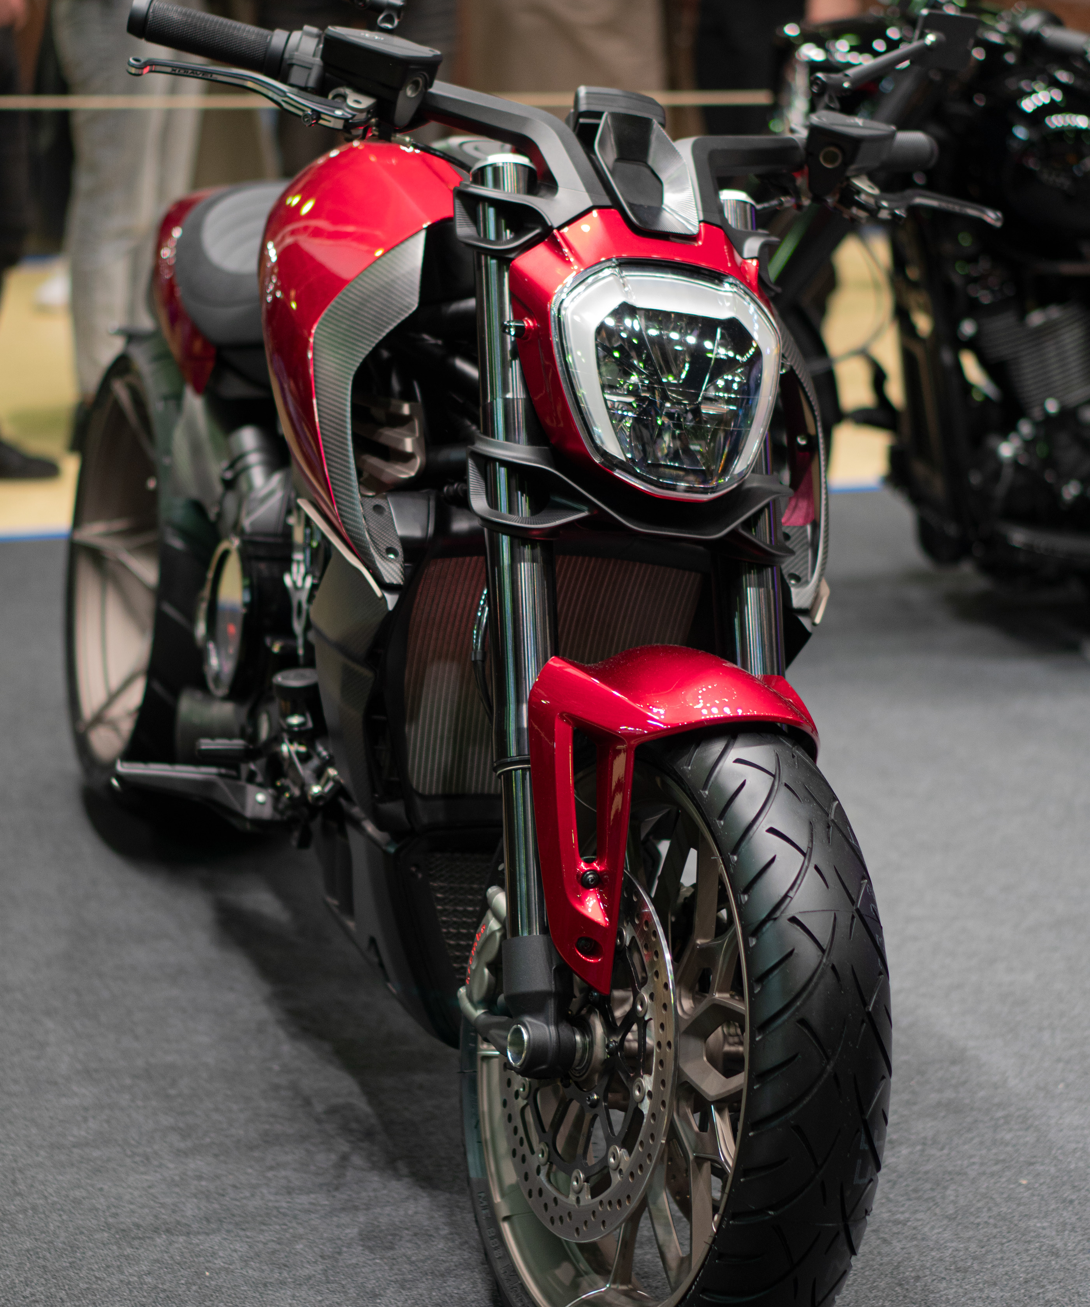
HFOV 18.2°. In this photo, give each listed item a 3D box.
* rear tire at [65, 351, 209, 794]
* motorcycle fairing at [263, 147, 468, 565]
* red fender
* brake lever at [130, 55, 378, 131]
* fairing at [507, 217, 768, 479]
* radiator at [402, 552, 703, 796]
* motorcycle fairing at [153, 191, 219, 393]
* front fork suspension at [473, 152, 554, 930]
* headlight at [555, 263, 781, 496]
[{"bbox_3d":[-0.430,-0.096,4.490,0.280,0.662,0.662,2,15,-20],"label":"rear tire"},{"bbox_3d":[-0.179,-0.329,3.398,0.210,0.340,0.600,4,12,-19],"label":"motorcycle fairing"},{"bbox_3d":[0.111,0.127,3.019,0.205,0.290,0.290,5,13,-26],"label":"red fender"},{"bbox_3d":[-0.263,-0.506,3.049,0.224,0.034,0.060,8,11,-4],"label":"brake lever"},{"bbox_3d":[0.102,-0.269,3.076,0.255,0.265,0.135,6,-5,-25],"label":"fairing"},{"bbox_3d":[0.003,0.023,3.309,0.295,0.240,0.060,2,17,-20],"label":"radiator"},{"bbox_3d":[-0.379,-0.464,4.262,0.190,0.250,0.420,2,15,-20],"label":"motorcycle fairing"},{"bbox_3d":[-0.027,-0.104,3.067,0.060,0.736,0.060,-2,-14,0],"label":"front fork suspension"},{"bbox_3d":[0.112,-0.253,3.084,0.215,0.210,0.130,5,1,-26],"label":"headlight"}]

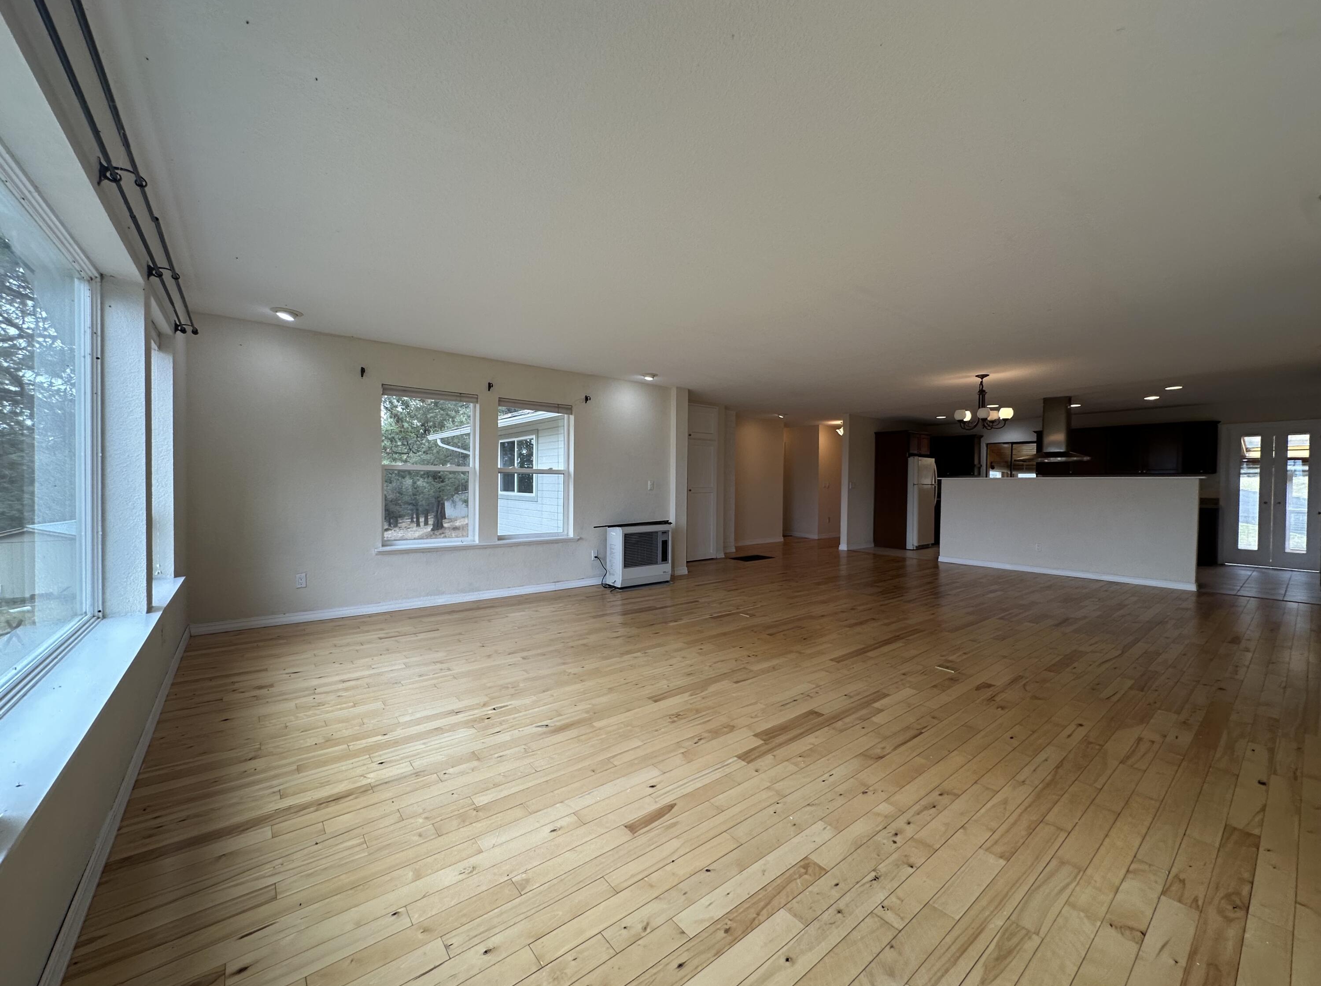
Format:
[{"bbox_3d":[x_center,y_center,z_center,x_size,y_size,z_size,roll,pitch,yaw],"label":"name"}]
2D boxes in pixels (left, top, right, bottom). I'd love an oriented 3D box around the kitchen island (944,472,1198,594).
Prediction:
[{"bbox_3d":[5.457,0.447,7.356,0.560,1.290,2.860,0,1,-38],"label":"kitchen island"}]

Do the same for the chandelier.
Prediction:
[{"bbox_3d":[3.672,-1.022,6.104,0.570,0.620,0.570,0,1,-38],"label":"chandelier"}]

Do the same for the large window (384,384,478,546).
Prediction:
[{"bbox_3d":[-2.182,-0.239,5.084,0.860,1.458,0.120,0,1,-38],"label":"large window"}]

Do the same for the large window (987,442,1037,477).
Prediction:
[{"bbox_3d":[6.979,-0.497,10.616,0.120,0.990,0.920,0,1,-38],"label":"large window"}]

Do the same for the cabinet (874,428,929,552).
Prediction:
[{"bbox_3d":[4.662,-0.051,10.319,0.930,2.180,0.650,0,1,-38],"label":"cabinet"}]

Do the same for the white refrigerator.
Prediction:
[{"bbox_3d":[4.731,0.191,10.270,0.730,1.700,0.750,0,1,-38],"label":"white refrigerator"}]

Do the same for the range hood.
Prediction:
[{"bbox_3d":[5.498,-0.874,7.423,0.500,0.890,0.740,0,1,-38],"label":"range hood"}]

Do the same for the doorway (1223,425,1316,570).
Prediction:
[{"bbox_3d":[9.022,0.054,7.891,0.140,2.110,0.940,0,1,-38],"label":"doorway"}]

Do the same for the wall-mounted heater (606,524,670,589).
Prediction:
[{"bbox_3d":[-0.259,0.730,6.312,0.710,0.700,0.320,0,1,-38],"label":"wall-mounted heater"}]

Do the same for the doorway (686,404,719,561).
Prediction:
[{"bbox_3d":[0.637,-0.161,8.404,0.700,2.420,0.120,0,1,-38],"label":"doorway"}]

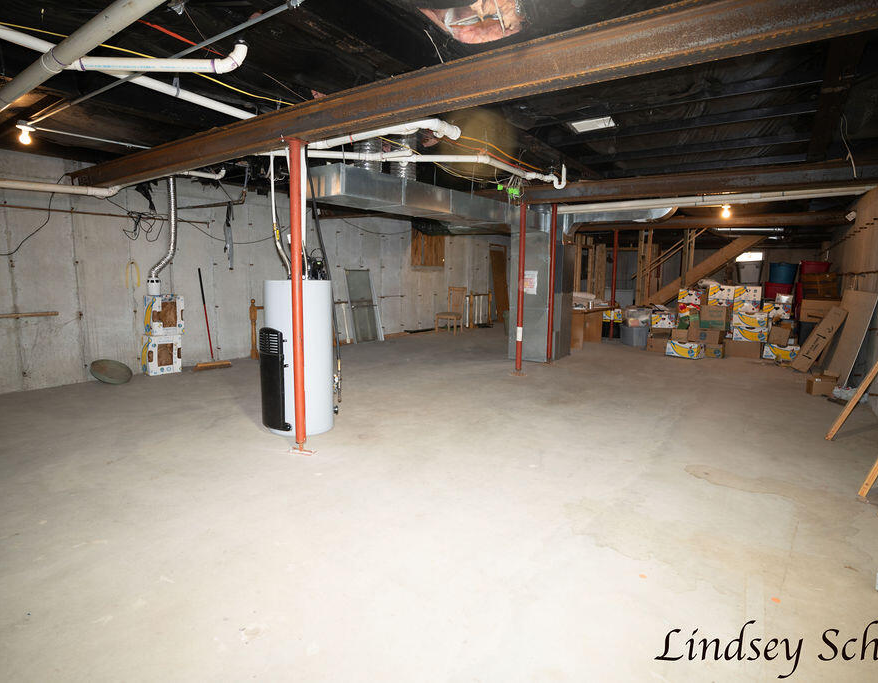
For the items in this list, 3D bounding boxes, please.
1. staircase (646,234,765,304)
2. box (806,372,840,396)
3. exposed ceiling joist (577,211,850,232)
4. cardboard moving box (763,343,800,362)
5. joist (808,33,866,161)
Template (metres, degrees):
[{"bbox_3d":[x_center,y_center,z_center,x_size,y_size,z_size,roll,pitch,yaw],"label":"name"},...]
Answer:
[{"bbox_3d":[5.167,-1.131,10.475,3.050,2.180,0.920,7,10,34],"label":"staircase"},{"bbox_3d":[4.551,0.533,5.762,0.225,0.200,0.225,3,8,17],"label":"box"},{"bbox_3d":[4.787,-2.249,9.209,4.900,0.190,0.120,6,10,35],"label":"exposed ceiling joist"},{"bbox_3d":[5.894,0.180,8.296,0.500,0.240,0.380,6,10,35],"label":"cardboard moving box"},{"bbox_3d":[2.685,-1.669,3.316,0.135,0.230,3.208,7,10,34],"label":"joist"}]

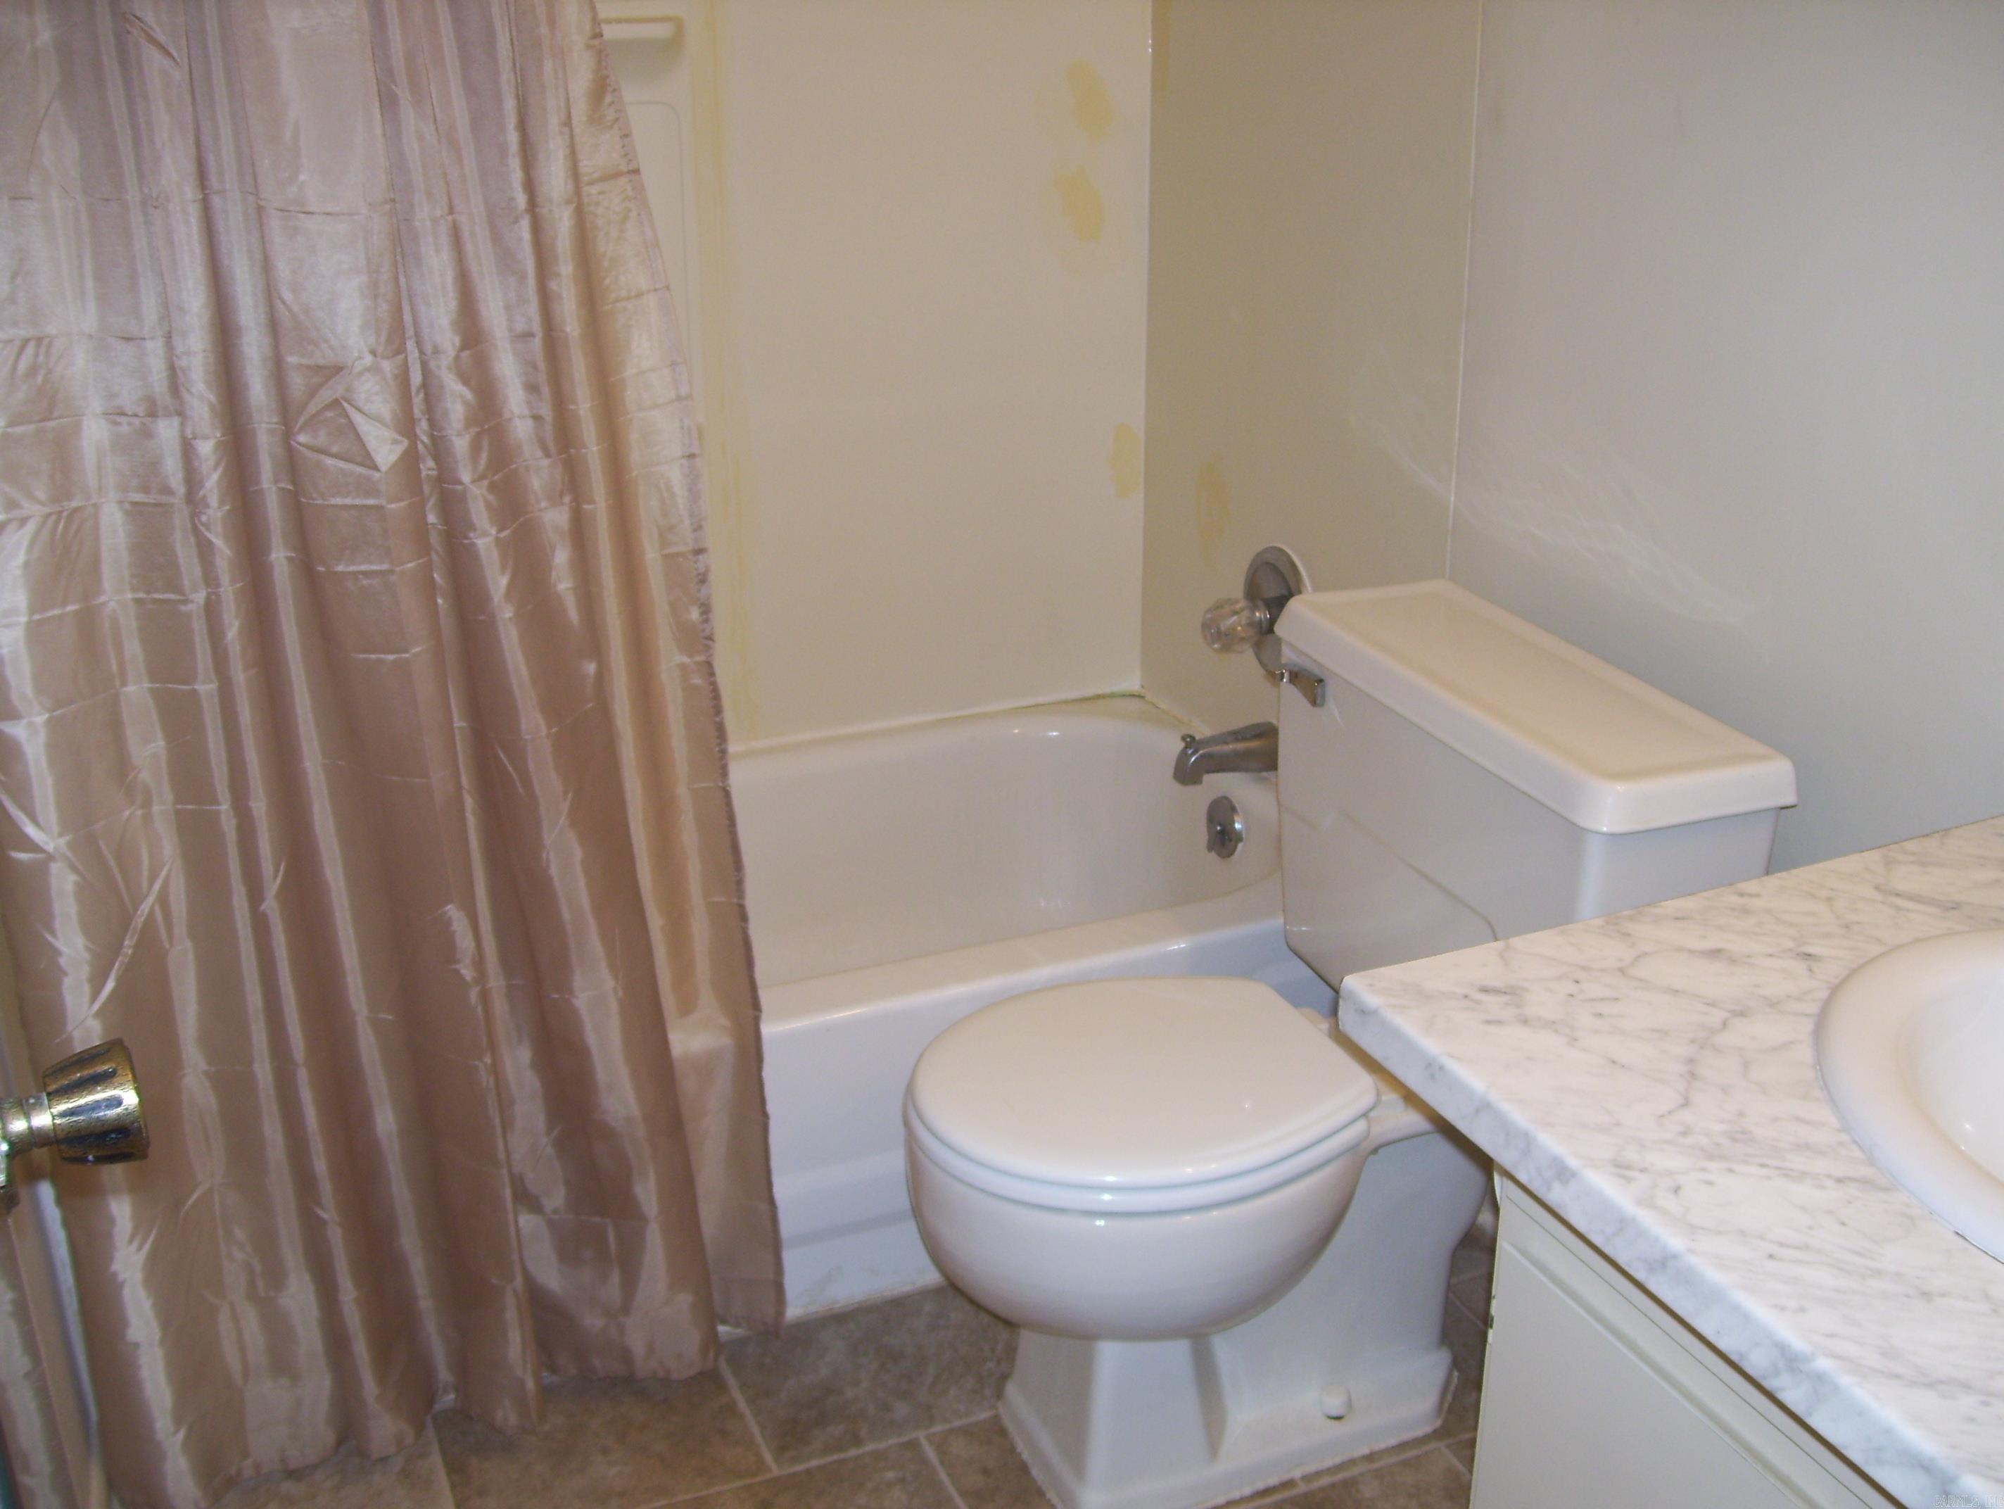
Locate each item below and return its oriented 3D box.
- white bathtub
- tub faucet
[{"bbox_3d":[-0.349,0.327,2.607,1.520,0.385,0.742,-10,25,-21],"label":"white bathtub"},{"bbox_3d":[0.289,-0.001,2.727,0.146,0.075,0.056,-10,25,-21],"label":"tub faucet"}]

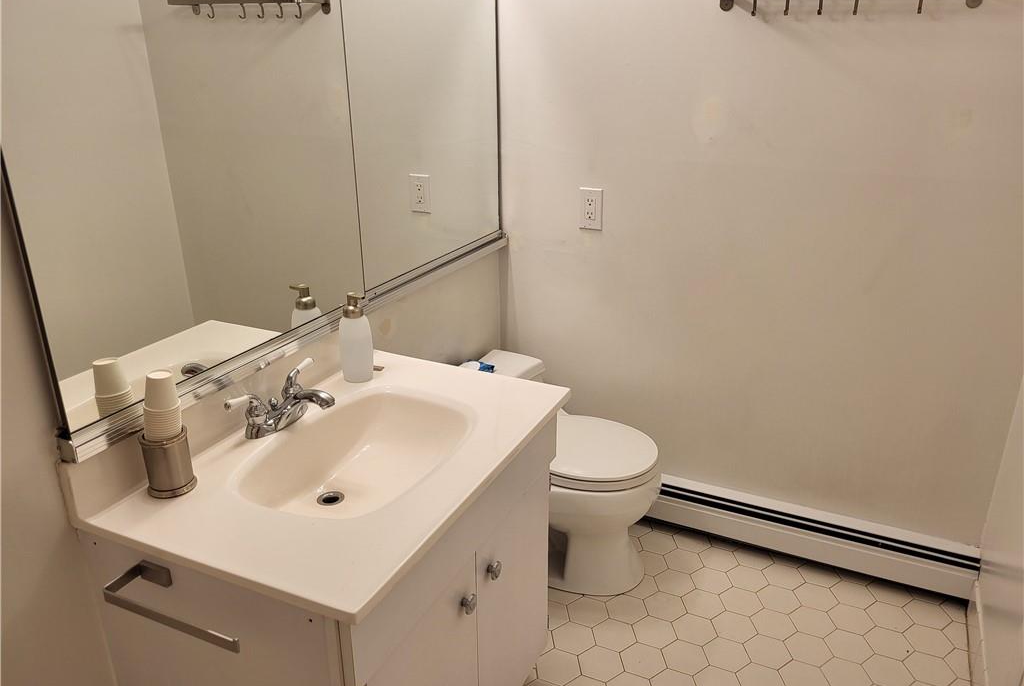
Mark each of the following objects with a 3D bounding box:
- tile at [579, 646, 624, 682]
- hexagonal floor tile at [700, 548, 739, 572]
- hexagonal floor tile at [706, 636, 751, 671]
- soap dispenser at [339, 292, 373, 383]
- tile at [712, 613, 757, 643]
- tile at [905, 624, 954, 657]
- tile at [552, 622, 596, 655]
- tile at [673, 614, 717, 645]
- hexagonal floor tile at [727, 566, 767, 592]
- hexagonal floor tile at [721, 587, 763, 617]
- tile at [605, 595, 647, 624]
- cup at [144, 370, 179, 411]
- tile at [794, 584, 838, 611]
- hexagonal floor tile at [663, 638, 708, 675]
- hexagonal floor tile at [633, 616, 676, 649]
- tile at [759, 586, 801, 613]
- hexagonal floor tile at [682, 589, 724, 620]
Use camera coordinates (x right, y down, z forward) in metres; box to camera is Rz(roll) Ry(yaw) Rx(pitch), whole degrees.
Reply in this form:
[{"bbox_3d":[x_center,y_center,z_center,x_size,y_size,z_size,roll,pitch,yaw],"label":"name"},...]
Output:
[{"bbox_3d":[0.228,0.828,1.980,0.109,0.009,0.126,-2,22,-4],"label":"tile"},{"bbox_3d":[0.645,0.677,2.401,0.127,0.008,0.110,10,24,23],"label":"hexagonal floor tile"},{"bbox_3d":[0.567,0.827,2.035,0.127,0.008,0.110,10,24,23],"label":"hexagonal floor tile"},{"bbox_3d":[-0.341,-0.012,1.673,0.072,0.195,0.069,0,22,0],"label":"soap dispenser"},{"bbox_3d":[0.593,0.761,2.055,0.123,0.008,0.106,10,24,23],"label":"tile"},{"bbox_3d":[1.109,0.795,2.049,0.109,0.009,0.126,-2,22,-4],"label":"tile"},{"bbox_3d":[0.162,0.777,2.021,0.123,0.008,0.106,10,24,23],"label":"tile"},{"bbox_3d":[0.495,0.782,2.090,0.109,0.009,0.126,-2,22,-4],"label":"tile"},{"bbox_3d":[0.699,0.702,2.284,0.109,0.009,0.126,-2,22,-4],"label":"hexagonal floor tile"},{"bbox_3d":[0.652,0.740,2.192,0.109,0.009,0.126,-2,22,-4],"label":"hexagonal floor tile"},{"bbox_3d":[0.327,0.762,2.196,0.127,0.008,0.110,10,24,23],"label":"tile"},{"bbox_3d":[-0.575,0.076,1.260,0.057,0.054,0.057,4,21,-2],"label":"cup"},{"bbox_3d":[0.872,0.732,2.209,0.109,0.009,0.126,-2,22,-4],"label":"tile"},{"bbox_3d":[0.439,0.802,1.956,0.123,0.008,0.106,10,24,23],"label":"hexagonal floor tile"},{"bbox_3d":[0.377,0.769,2.038,0.123,0.008,0.106,10,24,23],"label":"hexagonal floor tile"},{"bbox_3d":[0.747,0.720,2.155,0.123,0.008,0.106,10,24,23],"label":"tile"},{"bbox_3d":[0.531,0.728,2.138,0.123,0.008,0.106,10,24,23],"label":"hexagonal floor tile"}]

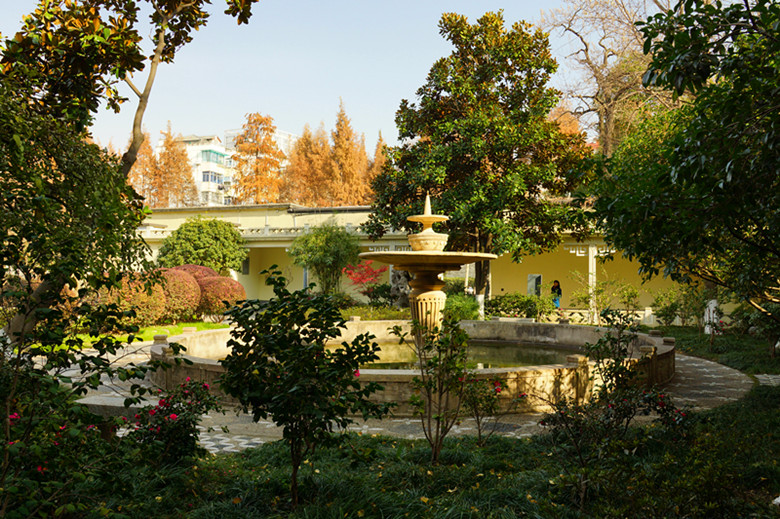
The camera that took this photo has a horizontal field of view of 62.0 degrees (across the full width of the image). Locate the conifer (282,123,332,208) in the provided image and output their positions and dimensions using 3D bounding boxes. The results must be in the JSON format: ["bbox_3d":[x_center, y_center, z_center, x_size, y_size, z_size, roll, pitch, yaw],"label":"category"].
[{"bbox_3d":[-7.455,-4.463,58.151,4.800,15.530,4.800,0,-2,0],"label":"conifer"}]

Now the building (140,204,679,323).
[{"bbox_3d":[0.789,0.018,26.310,20.500,4.760,5.500,0,-2,6],"label":"building"}]

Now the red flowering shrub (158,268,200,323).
[{"bbox_3d":[-7.064,1.191,21.775,1.500,1.780,1.500,0,-2,0],"label":"red flowering shrub"}]

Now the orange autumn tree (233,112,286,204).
[{"bbox_3d":[-11.679,-4.979,58.135,5.000,16.290,5.000,0,-1,0],"label":"orange autumn tree"}]

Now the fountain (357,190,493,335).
[{"bbox_3d":[0.791,0.399,13.344,2.790,3.470,2.790,0,-1,0],"label":"fountain"}]

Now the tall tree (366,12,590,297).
[{"bbox_3d":[2.953,-2.915,21.436,7.200,10.410,7.000,0,-1,0],"label":"tall tree"}]

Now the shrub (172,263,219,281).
[{"bbox_3d":[-7.894,1.290,25.965,2.240,2.180,2.160,0,-1,0],"label":"shrub"}]

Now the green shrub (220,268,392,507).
[{"bbox_3d":[-0.611,0.932,4.725,1.250,1.730,1.200,0,-2,0],"label":"green shrub"}]

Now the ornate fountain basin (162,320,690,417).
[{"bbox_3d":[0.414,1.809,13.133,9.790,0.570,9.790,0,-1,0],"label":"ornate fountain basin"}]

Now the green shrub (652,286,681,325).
[{"bbox_3d":[9.237,1.574,21.664,0.950,1.350,0.950,0,-2,0],"label":"green shrub"}]

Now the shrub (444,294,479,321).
[{"bbox_3d":[2.205,1.660,20.614,1.300,1.220,1.250,0,-1,0],"label":"shrub"}]

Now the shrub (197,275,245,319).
[{"bbox_3d":[-6.272,1.457,24.180,1.830,1.760,1.830,0,-1,0],"label":"shrub"}]

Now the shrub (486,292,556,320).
[{"bbox_3d":[4.474,1.650,22.062,2.300,1.060,1.400,0,-2,4],"label":"shrub"}]

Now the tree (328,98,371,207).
[{"bbox_3d":[-3.616,-5.445,58.179,4.300,17.500,4.300,0,-2,0],"label":"tree"}]

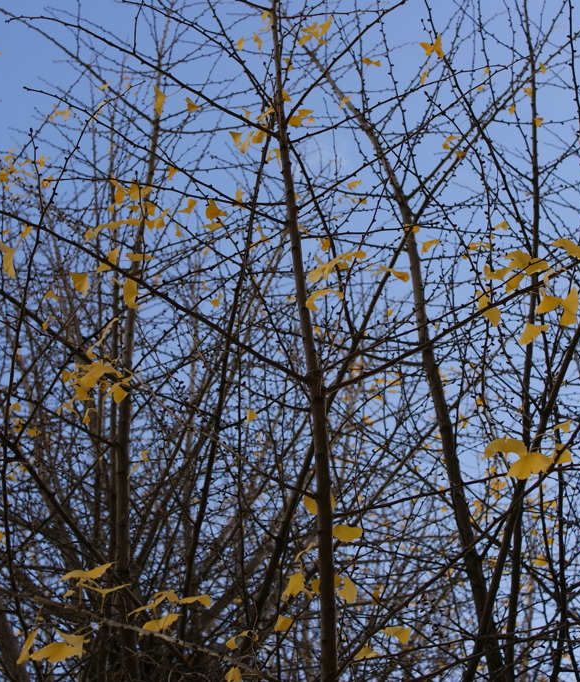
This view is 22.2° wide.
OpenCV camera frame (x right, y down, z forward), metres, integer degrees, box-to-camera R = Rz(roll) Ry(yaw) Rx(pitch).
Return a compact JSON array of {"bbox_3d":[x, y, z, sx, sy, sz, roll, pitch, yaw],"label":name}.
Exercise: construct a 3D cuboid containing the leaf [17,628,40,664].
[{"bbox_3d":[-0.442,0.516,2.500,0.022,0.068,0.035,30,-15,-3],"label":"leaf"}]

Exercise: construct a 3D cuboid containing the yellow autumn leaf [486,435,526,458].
[{"bbox_3d":[0.343,0.169,2.350,0.067,0.024,0.045,-4,-25,8],"label":"yellow autumn leaf"}]

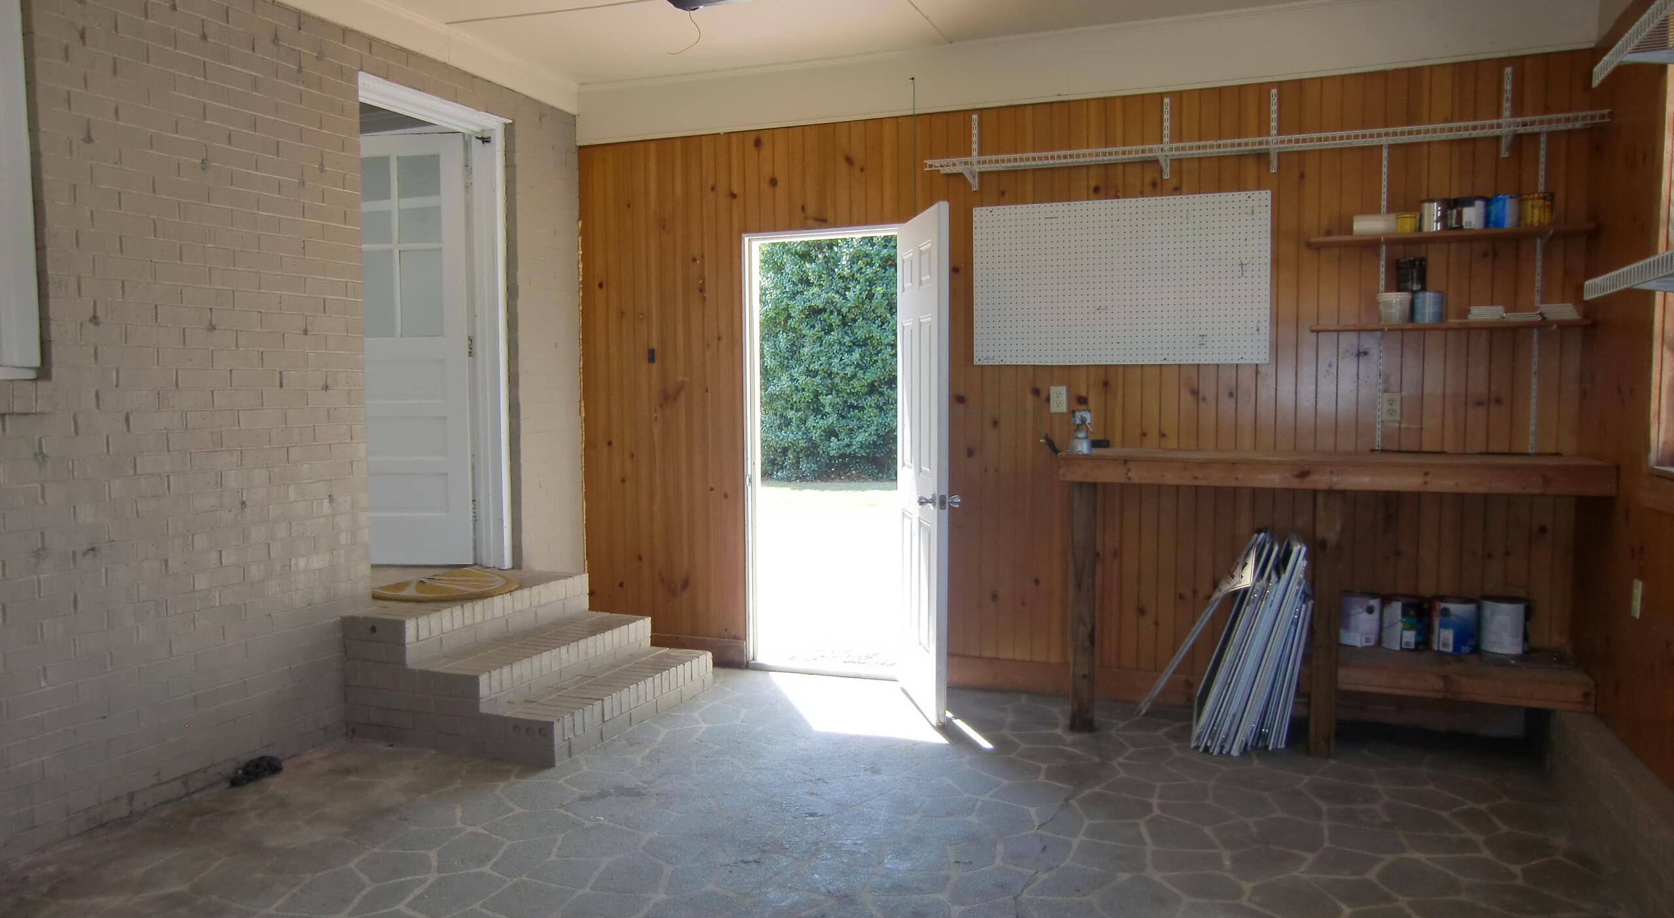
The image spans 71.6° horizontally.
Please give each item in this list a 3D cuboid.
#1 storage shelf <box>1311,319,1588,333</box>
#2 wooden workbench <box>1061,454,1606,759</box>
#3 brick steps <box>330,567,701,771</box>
[{"bbox_3d":[2.248,-0.489,4.308,0.905,0.019,0.230,1,4,22],"label":"storage shelf"},{"bbox_3d":[1.787,0.529,4.375,1.800,1.087,0.577,1,4,22],"label":"wooden workbench"},{"bbox_3d":[-1.241,0.823,4.899,0.972,0.476,1.205,1,4,22],"label":"brick steps"}]

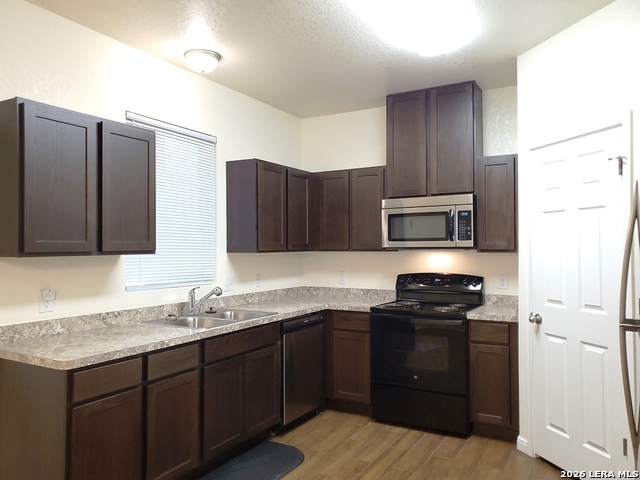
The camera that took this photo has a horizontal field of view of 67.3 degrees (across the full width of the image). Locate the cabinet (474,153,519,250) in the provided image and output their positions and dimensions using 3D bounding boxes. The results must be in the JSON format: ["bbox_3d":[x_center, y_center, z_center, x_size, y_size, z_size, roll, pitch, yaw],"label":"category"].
[{"bbox_3d":[1.452,-0.278,3.876,0.315,0.747,0.328,-1,-1,30],"label":"cabinet"}]

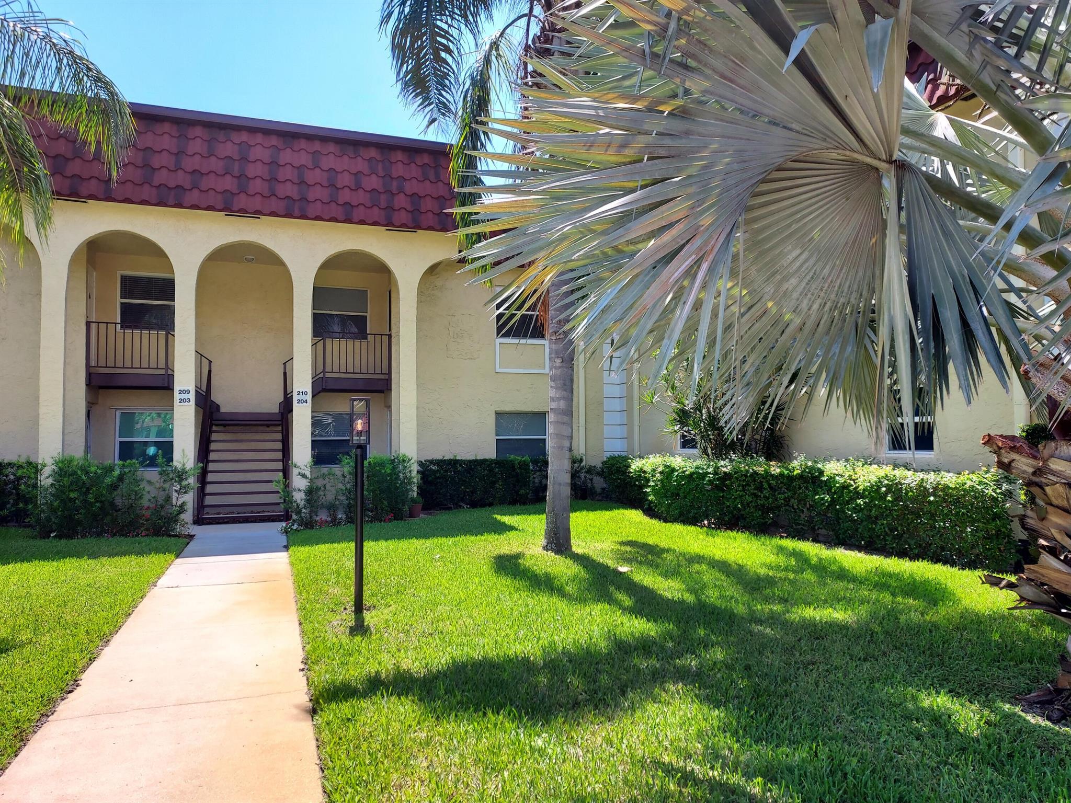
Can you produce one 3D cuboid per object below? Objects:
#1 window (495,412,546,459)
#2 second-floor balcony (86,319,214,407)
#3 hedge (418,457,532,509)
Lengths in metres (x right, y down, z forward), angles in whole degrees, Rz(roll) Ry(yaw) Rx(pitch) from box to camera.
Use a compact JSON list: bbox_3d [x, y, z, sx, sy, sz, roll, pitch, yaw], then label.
[{"bbox_3d":[-0.304,0.829,16.933,1.283,1.200,0.110,1,-2,-20],"label":"window"},{"bbox_3d":[-7.631,-0.683,14.941,2.190,1.579,1.360,1,-2,-20],"label":"second-floor balcony"},{"bbox_3d":[-1.412,1.713,15.922,2.540,1.003,0.800,1,-2,-20],"label":"hedge"}]

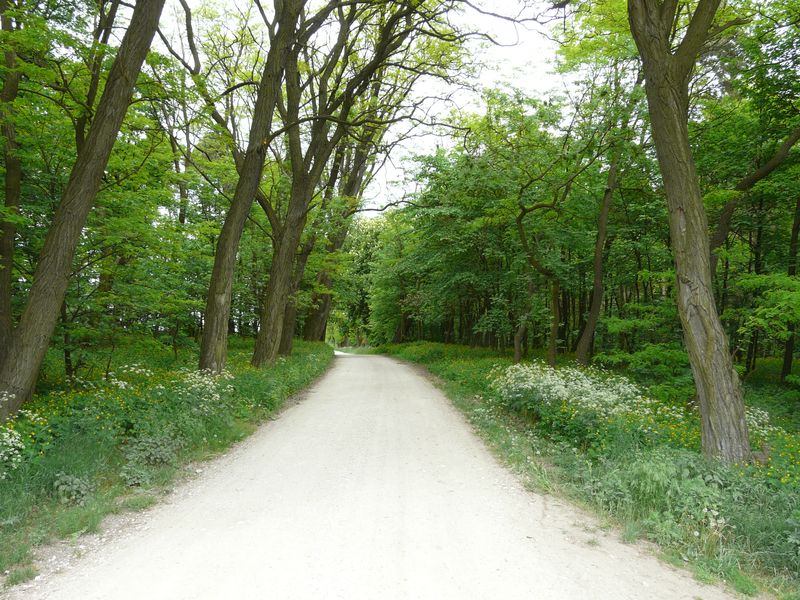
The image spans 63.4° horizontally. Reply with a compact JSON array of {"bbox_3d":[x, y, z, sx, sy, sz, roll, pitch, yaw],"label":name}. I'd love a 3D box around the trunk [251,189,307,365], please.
[{"bbox_3d":[-3.607,-0.629,19.636,0.880,5.670,0.820,11,-3,-11],"label":"trunk"}]

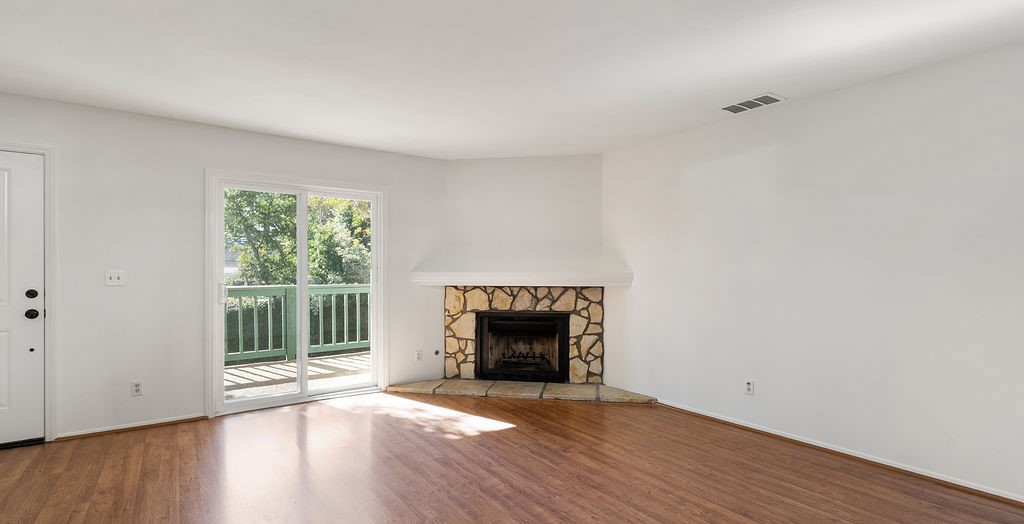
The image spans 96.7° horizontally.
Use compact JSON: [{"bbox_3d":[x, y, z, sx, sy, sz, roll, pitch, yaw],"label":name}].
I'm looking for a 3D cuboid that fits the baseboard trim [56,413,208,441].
[{"bbox_3d":[-2.890,1.265,3.520,0.910,0.062,0.025,0,-1,-35],"label":"baseboard trim"}]

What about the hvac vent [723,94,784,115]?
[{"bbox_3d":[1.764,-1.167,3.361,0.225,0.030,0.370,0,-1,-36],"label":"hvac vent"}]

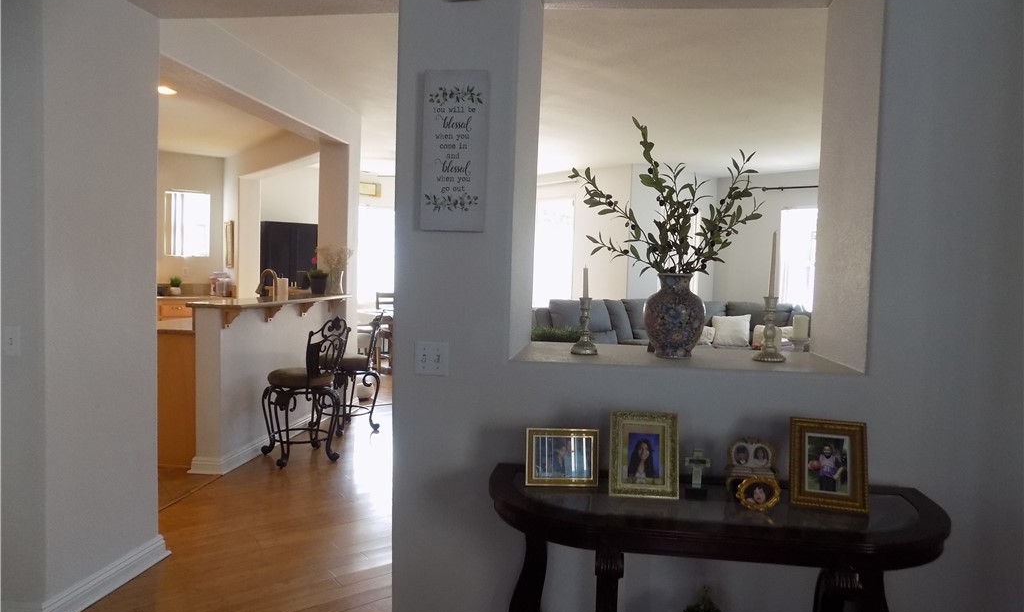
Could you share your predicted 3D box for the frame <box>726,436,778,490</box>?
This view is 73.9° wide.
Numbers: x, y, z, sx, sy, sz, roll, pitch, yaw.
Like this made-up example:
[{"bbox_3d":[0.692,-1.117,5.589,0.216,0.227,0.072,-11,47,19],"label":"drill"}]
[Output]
[{"bbox_3d":[0.696,0.463,1.992,0.150,0.160,0.065,2,-2,6],"label":"frame"}]

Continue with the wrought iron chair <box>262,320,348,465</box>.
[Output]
[{"bbox_3d":[-1.474,0.566,4.824,0.582,1.002,0.523,3,3,27],"label":"wrought iron chair"}]

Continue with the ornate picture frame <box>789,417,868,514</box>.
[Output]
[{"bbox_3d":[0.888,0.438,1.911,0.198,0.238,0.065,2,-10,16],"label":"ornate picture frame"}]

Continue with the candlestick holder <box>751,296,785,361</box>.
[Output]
[{"bbox_3d":[0.920,0.078,2.417,0.118,0.216,0.118,2,3,7],"label":"candlestick holder"}]

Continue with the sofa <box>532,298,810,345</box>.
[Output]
[{"bbox_3d":[2.219,0.498,8.204,3.000,0.980,2.400,4,4,38],"label":"sofa"}]

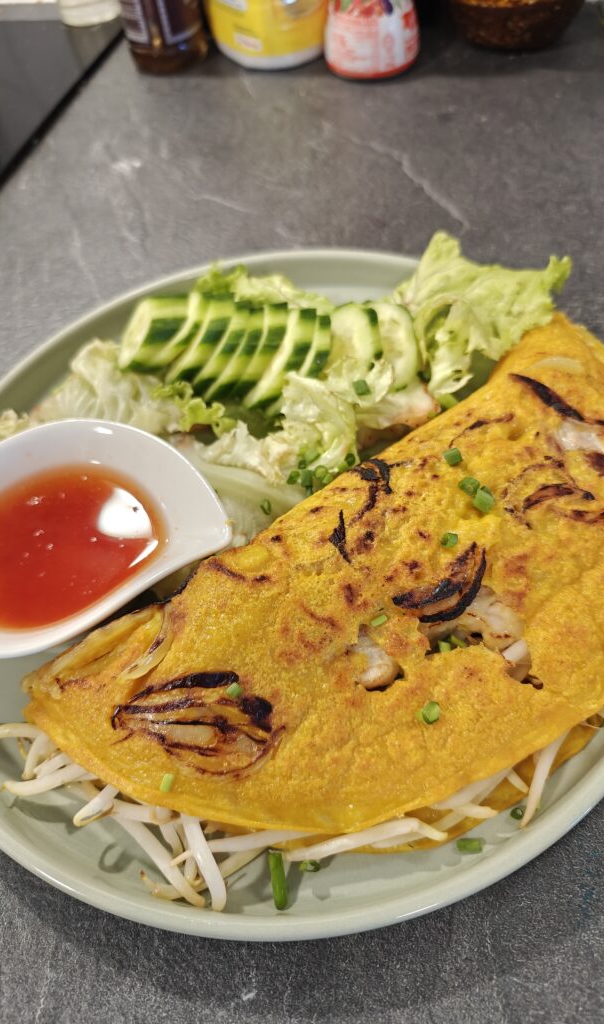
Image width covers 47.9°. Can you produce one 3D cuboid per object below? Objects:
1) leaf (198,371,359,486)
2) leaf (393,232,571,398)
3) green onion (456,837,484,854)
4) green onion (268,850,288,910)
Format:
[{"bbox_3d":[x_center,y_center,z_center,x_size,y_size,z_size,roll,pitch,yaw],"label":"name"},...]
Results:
[{"bbox_3d":[-0.008,-0.030,0.244,0.056,0.027,0.037,3,57,10],"label":"leaf"},{"bbox_3d":[0.065,-0.073,0.254,0.063,0.039,0.058,0,56,8],"label":"leaf"},{"bbox_3d":[0.044,0.087,0.177,0.007,0.004,0.004,2,56,10],"label":"green onion"},{"bbox_3d":[-0.006,0.095,0.176,0.004,0.003,0.013,-11,73,1],"label":"green onion"}]

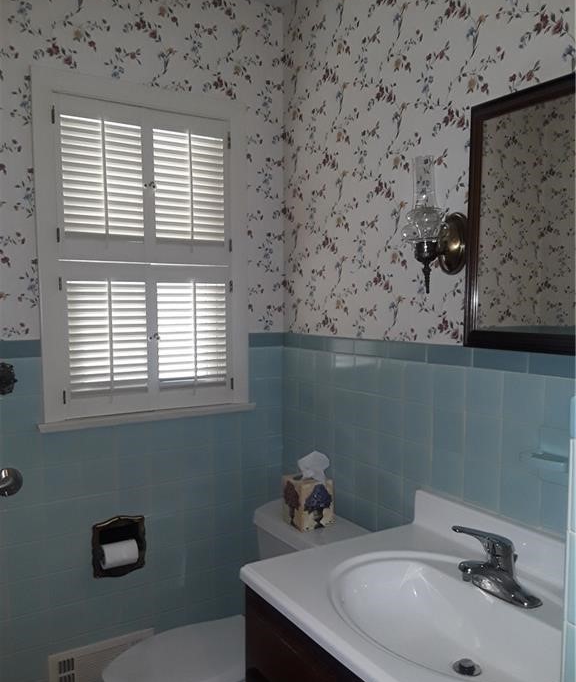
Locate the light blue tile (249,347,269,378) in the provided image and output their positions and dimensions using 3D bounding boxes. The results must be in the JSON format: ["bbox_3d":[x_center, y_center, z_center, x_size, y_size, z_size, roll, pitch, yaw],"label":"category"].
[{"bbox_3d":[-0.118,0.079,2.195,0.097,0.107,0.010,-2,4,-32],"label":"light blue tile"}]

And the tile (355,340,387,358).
[{"bbox_3d":[0.247,0.024,1.839,0.012,0.051,0.153,-2,4,-32],"label":"tile"}]

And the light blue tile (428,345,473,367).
[{"bbox_3d":[0.412,0.037,1.577,0.010,0.048,0.156,-2,4,-32],"label":"light blue tile"}]

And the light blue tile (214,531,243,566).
[{"bbox_3d":[-0.213,0.729,2.176,0.108,0.107,0.010,-2,4,-32],"label":"light blue tile"}]

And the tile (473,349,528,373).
[{"bbox_3d":[0.494,0.047,1.445,0.012,0.051,0.153,-2,4,-32],"label":"tile"}]

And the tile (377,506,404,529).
[{"bbox_3d":[0.299,0.547,1.812,0.009,0.108,0.108,-2,4,-32],"label":"tile"}]

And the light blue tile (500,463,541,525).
[{"bbox_3d":[0.530,0.347,1.414,0.010,0.107,0.107,-2,4,-32],"label":"light blue tile"}]

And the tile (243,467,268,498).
[{"bbox_3d":[-0.121,0.510,2.220,0.108,0.107,0.010,-2,4,-32],"label":"tile"}]

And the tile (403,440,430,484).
[{"bbox_3d":[0.358,0.334,1.706,0.009,0.108,0.108,-2,4,-32],"label":"tile"}]

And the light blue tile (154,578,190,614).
[{"bbox_3d":[-0.401,0.851,2.079,0.108,0.108,0.010,-2,4,-32],"label":"light blue tile"}]

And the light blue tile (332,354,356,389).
[{"bbox_3d":[0.181,0.094,1.951,0.010,0.108,0.108,-2,4,-32],"label":"light blue tile"}]

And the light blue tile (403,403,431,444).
[{"bbox_3d":[0.353,0.219,1.673,0.010,0.107,0.108,-2,4,-32],"label":"light blue tile"}]

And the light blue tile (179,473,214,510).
[{"bbox_3d":[-0.307,0.518,2.105,0.108,0.107,0.010,-2,4,-32],"label":"light blue tile"}]

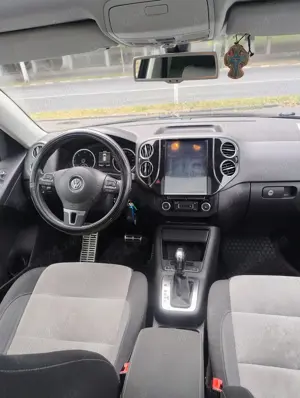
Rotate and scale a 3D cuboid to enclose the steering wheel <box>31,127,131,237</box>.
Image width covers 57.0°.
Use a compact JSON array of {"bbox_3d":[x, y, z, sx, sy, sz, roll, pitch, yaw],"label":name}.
[{"bbox_3d":[-0.246,-0.060,1.008,0.380,0.380,0.110,3,1,8],"label":"steering wheel"}]

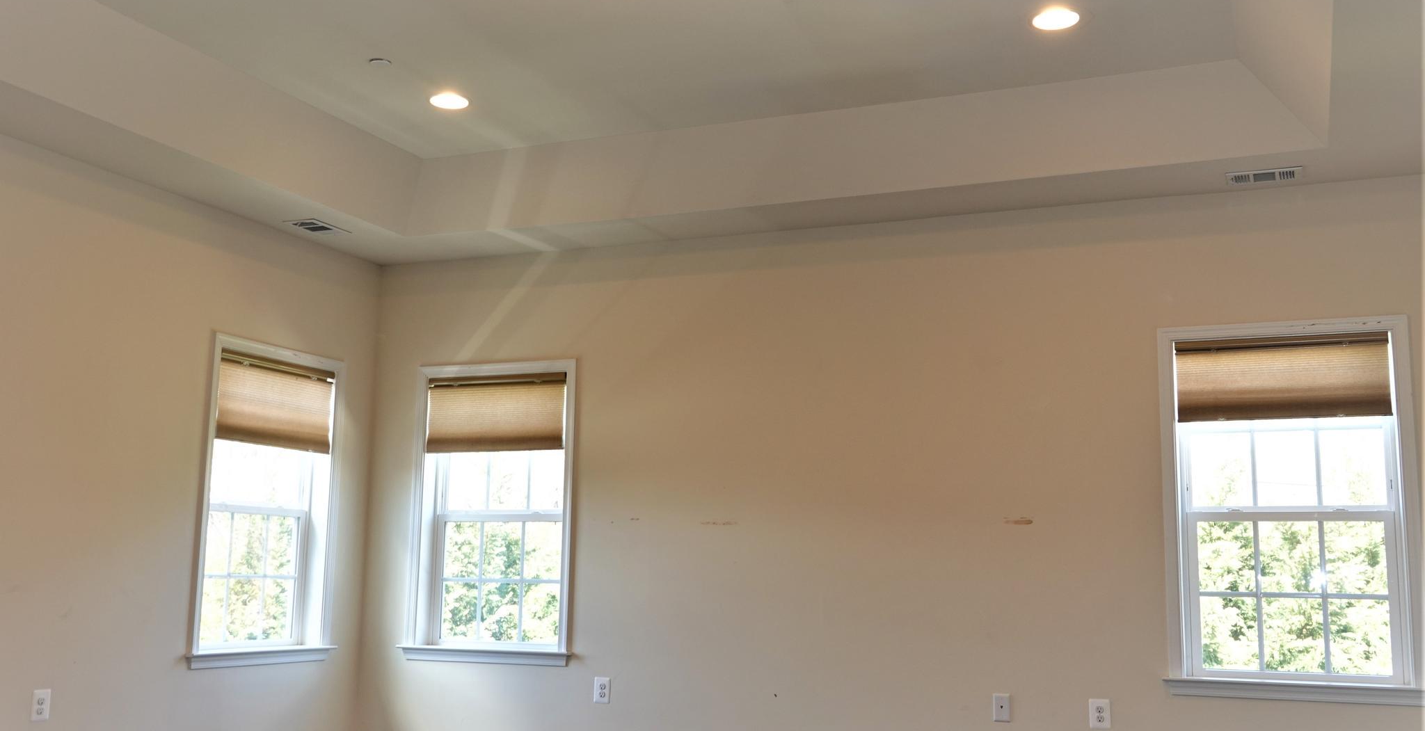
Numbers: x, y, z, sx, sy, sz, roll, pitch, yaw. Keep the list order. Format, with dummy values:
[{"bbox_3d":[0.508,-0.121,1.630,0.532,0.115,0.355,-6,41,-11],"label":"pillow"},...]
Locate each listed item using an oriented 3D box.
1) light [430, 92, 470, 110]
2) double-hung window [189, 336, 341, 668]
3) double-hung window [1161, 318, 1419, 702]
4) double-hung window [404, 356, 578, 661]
[{"bbox_3d":[-1.145,-1.147,5.684,0.175,0.030,0.175,1,-9,0],"label":"light"},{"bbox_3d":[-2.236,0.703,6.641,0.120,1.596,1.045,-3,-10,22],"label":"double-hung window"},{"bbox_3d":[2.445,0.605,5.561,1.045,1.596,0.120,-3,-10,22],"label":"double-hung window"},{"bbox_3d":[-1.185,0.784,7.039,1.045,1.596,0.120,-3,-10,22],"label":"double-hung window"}]

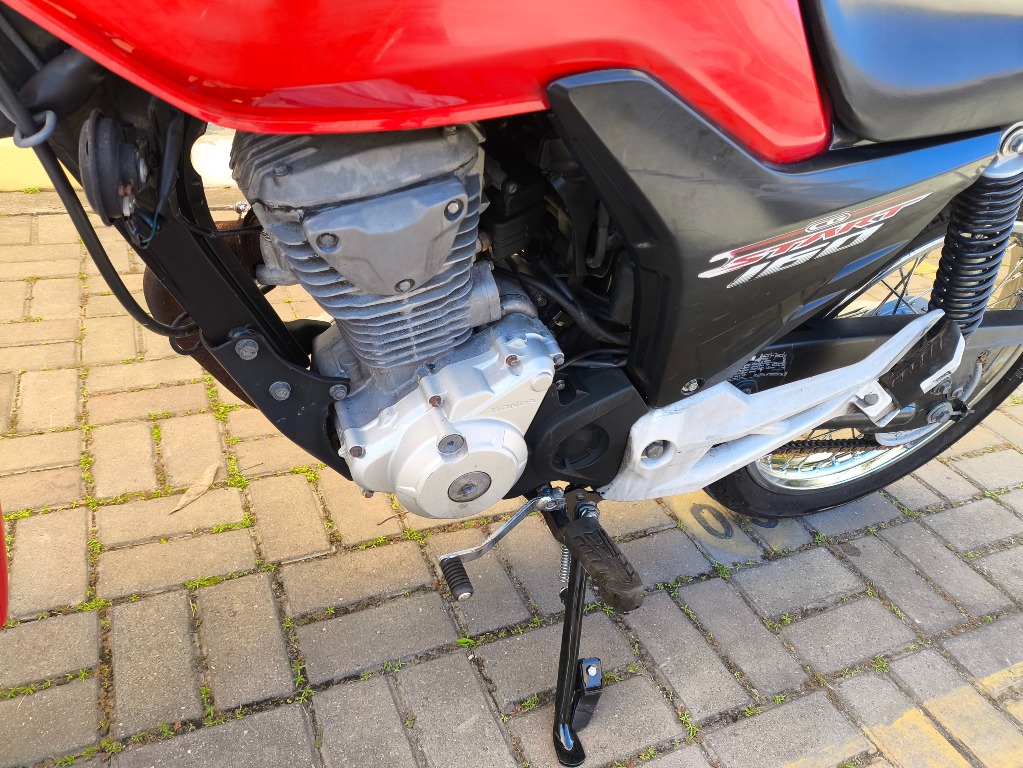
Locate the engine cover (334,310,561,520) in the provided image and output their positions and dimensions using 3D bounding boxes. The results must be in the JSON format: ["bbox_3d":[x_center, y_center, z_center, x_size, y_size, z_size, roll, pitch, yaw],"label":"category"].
[{"bbox_3d":[-0.064,0.035,0.729,0.220,0.257,0.075,-4,42,-21],"label":"engine cover"}]

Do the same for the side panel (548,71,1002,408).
[{"bbox_3d":[0.207,-0.119,0.698,0.475,0.325,0.080,-4,42,-21],"label":"side panel"}]

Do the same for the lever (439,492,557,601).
[{"bbox_3d":[-0.009,0.172,0.783,0.132,0.086,0.077,-4,42,-21],"label":"lever"}]

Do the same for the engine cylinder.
[{"bbox_3d":[-0.123,-0.154,0.651,0.190,0.250,0.170,-16,45,-10],"label":"engine cylinder"}]

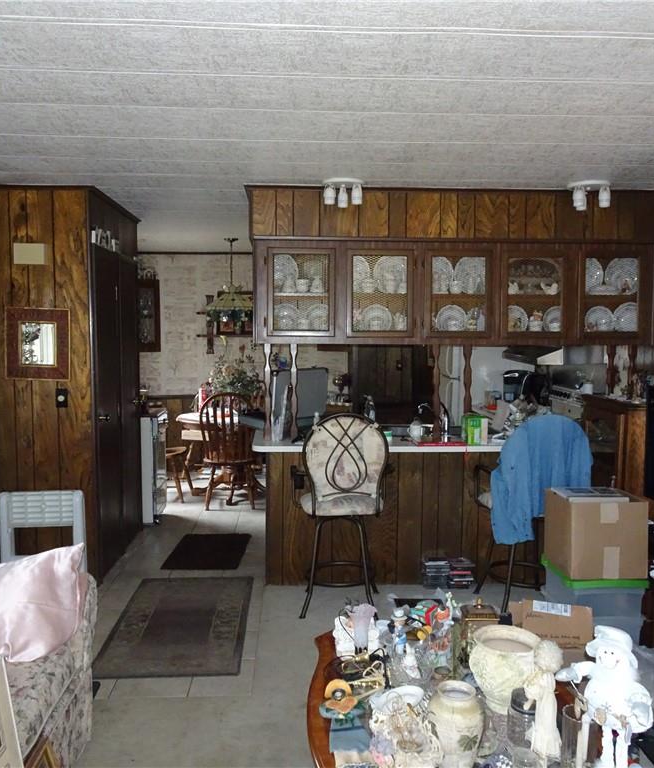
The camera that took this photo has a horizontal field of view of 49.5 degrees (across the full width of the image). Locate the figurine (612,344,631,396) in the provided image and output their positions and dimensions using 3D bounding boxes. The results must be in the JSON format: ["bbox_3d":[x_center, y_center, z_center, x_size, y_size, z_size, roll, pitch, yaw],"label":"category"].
[{"bbox_3d":[1.704,-0.075,4.096,0.100,0.295,0.100,3,5,28],"label":"figurine"}]

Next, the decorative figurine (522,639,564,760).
[{"bbox_3d":[0.554,0.809,1.831,0.100,0.310,0.090,-3,5,-33],"label":"decorative figurine"}]

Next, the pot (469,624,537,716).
[{"bbox_3d":[0.515,0.846,2.082,0.210,0.205,0.210,0,4,0],"label":"pot"}]

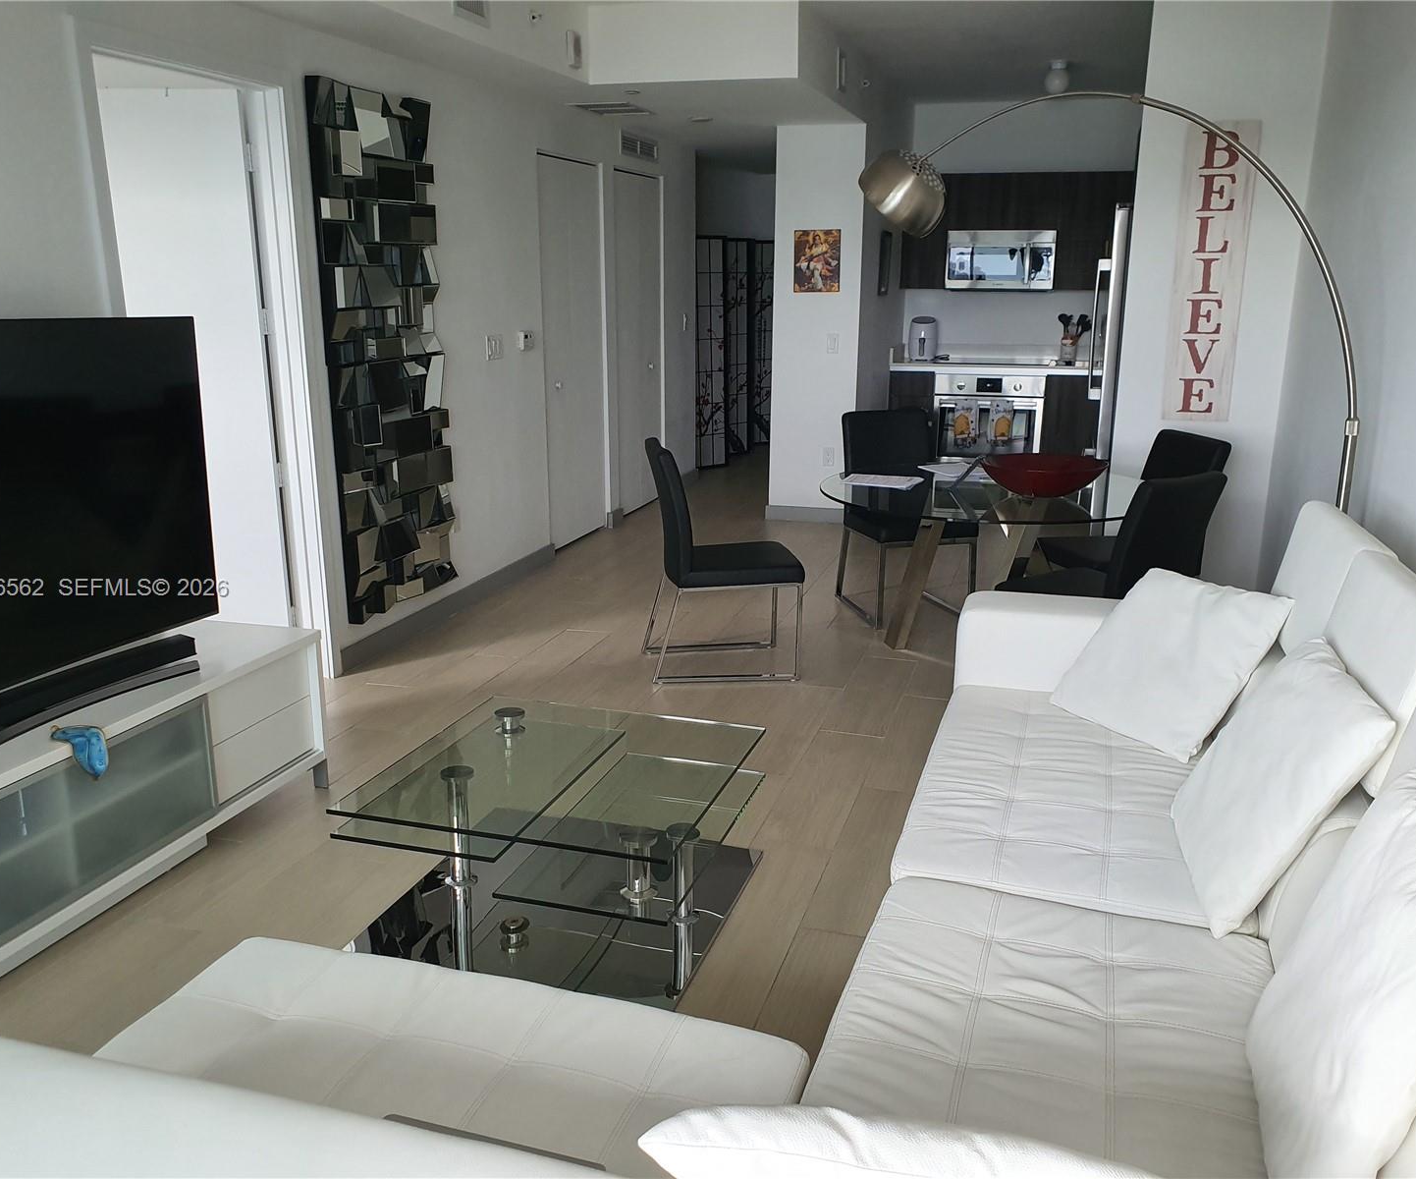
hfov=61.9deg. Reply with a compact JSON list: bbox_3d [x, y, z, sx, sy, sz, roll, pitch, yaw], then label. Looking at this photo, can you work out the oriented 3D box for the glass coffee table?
[{"bbox_3d":[-0.359,0.630,3.060,0.850,0.375,0.840,5,16,16],"label":"glass coffee table"}]

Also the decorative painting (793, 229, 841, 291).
[{"bbox_3d":[0.672,-2.023,7.278,0.295,0.370,0.025,5,16,16],"label":"decorative painting"}]

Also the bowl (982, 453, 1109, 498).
[{"bbox_3d":[1.309,-0.434,4.595,0.475,0.118,0.475,5,16,16],"label":"bowl"}]

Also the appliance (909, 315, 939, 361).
[{"bbox_3d":[1.603,-1.841,8.728,0.215,0.302,0.260,5,16,16],"label":"appliance"}]

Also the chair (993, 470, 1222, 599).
[{"bbox_3d":[1.438,0.008,4.271,0.440,0.940,0.600,-11,19,-36],"label":"chair"}]

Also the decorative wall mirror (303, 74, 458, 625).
[{"bbox_3d":[-1.312,-0.959,4.907,0.080,2.080,0.770,5,16,16],"label":"decorative wall mirror"}]

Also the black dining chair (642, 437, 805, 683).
[{"bbox_3d":[0.051,-0.136,4.775,0.600,0.940,0.435,-2,16,-9],"label":"black dining chair"}]

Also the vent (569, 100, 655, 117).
[{"bbox_3d":[-0.513,-2.597,6.413,0.360,0.025,0.510,5,16,16],"label":"vent"}]

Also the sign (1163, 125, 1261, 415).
[{"bbox_3d":[2.173,-1.355,5.107,0.281,1.246,0.024,5,16,16],"label":"sign"}]

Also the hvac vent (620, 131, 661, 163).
[{"bbox_3d":[-0.418,-2.815,7.527,0.025,0.150,0.730,5,16,16],"label":"hvac vent"}]

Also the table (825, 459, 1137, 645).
[{"bbox_3d":[1.118,-0.045,4.815,1.330,0.750,1.330,5,16,16],"label":"table"}]

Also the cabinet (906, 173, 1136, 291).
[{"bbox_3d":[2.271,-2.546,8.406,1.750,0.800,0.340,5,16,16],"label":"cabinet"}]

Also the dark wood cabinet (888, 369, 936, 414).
[{"bbox_3d":[1.546,-1.219,8.809,0.320,0.870,0.600,5,16,16],"label":"dark wood cabinet"}]

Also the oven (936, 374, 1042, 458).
[{"bbox_3d":[2.061,-1.262,8.616,0.762,0.660,0.550,5,16,16],"label":"oven"}]

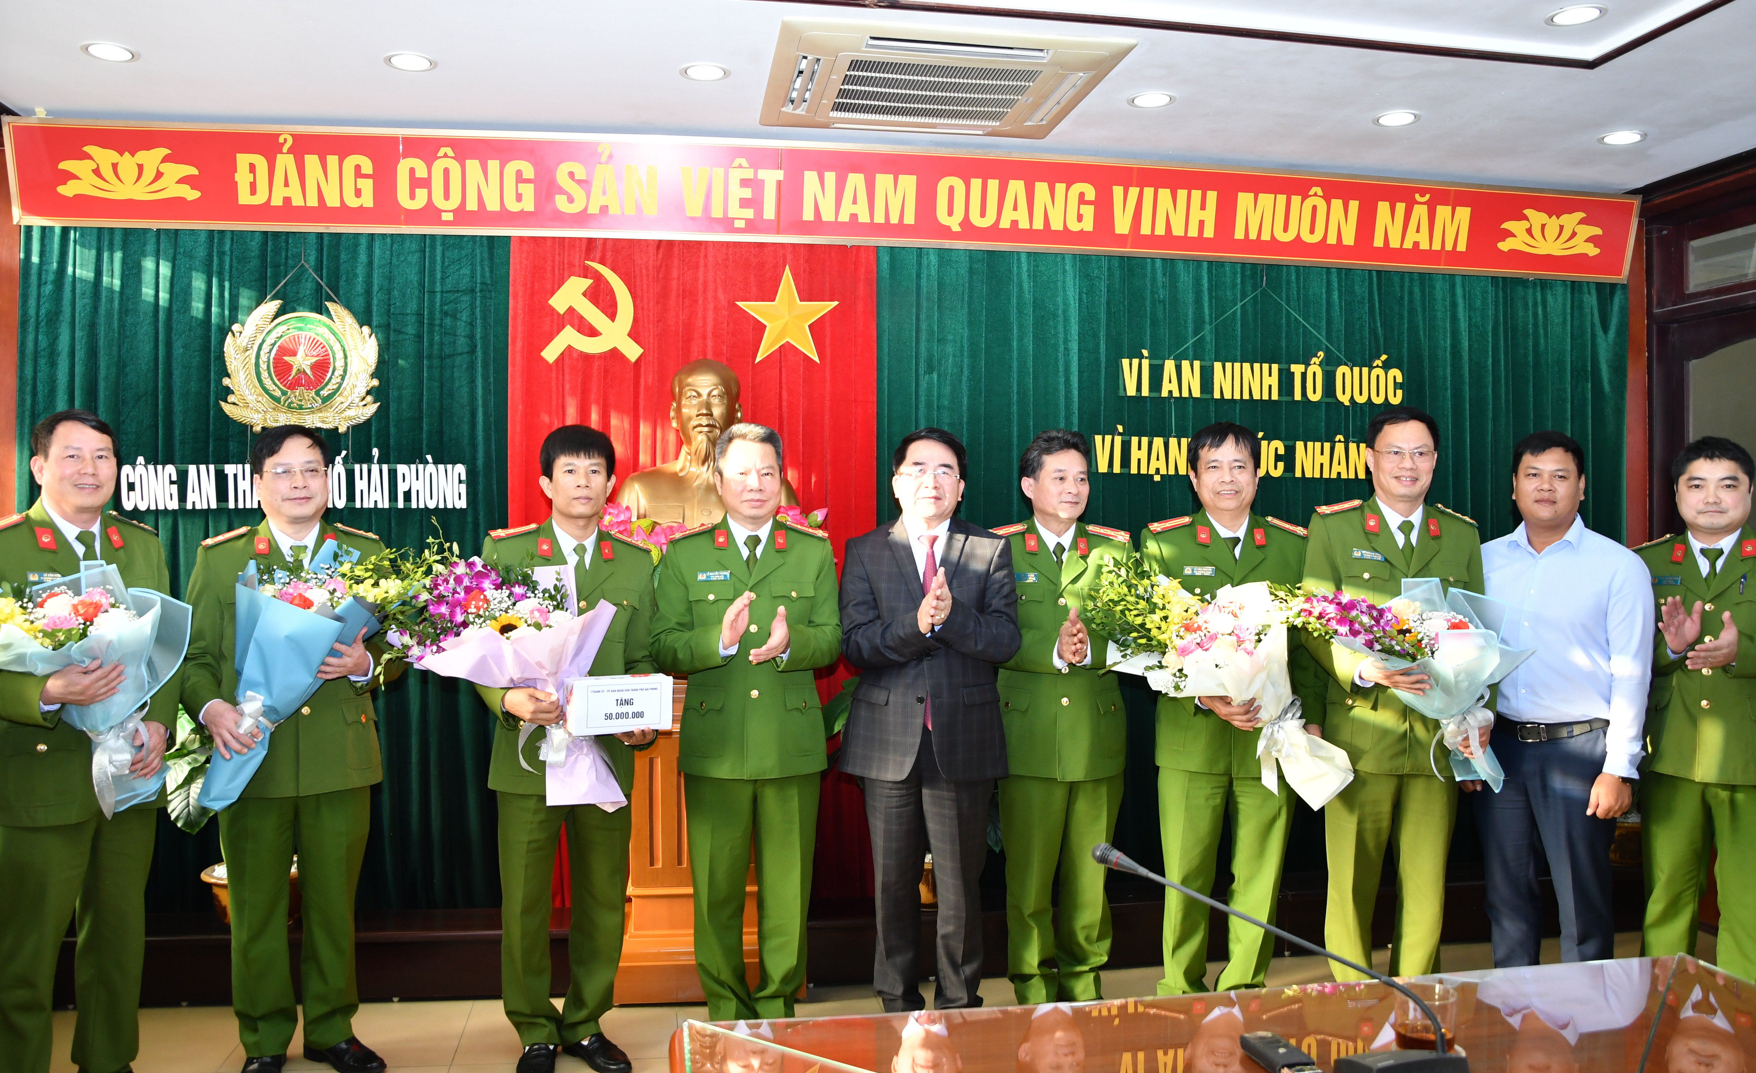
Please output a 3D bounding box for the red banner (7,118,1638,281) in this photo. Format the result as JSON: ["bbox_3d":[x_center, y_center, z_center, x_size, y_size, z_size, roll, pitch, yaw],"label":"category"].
[{"bbox_3d":[0.060,-1.065,4.220,5.230,0.315,0.060,0,14,-8],"label":"red banner"}]

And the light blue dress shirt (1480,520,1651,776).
[{"bbox_3d":[2.050,0.330,3.950,0.560,0.810,0.310,1,1,29],"label":"light blue dress shirt"}]

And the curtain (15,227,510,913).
[{"bbox_3d":[-1.875,0.060,4.055,1.450,2.230,0.150,0,1,-8],"label":"curtain"}]

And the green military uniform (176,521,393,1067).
[{"bbox_3d":[-1.521,0.675,3.420,0.520,1.410,0.380,0,0,-25],"label":"green military uniform"}]

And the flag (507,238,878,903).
[{"bbox_3d":[-0.580,0.067,4.225,1.180,2.240,0.130,0,1,-8],"label":"flag"}]

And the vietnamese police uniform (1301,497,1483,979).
[{"bbox_3d":[1.455,0.625,3.760,0.540,1.460,0.360,0,1,2],"label":"vietnamese police uniform"}]

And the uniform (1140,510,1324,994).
[{"bbox_3d":[1.000,0.657,3.700,0.500,1.445,0.370,0,0,-1],"label":"uniform"}]

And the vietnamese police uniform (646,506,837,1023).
[{"bbox_3d":[-0.357,0.665,3.550,0.520,1.430,0.380,0,0,-7],"label":"vietnamese police uniform"}]

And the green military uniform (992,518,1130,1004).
[{"bbox_3d":[0.505,0.669,3.690,0.460,1.420,0.370,0,0,0],"label":"green military uniform"}]

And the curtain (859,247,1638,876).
[{"bbox_3d":[1.340,0.070,4.515,2.710,2.230,0.150,0,1,-8],"label":"curtain"}]

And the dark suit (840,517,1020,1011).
[{"bbox_3d":[0.138,0.670,3.620,0.510,1.420,0.370,0,0,-1],"label":"dark suit"}]

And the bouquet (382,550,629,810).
[{"bbox_3d":[-0.905,0.365,3.200,0.540,0.600,0.360,-11,6,-12],"label":"bouquet"}]

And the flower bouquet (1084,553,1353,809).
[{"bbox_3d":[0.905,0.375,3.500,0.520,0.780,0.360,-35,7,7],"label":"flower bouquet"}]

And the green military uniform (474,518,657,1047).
[{"bbox_3d":[-0.819,0.672,3.450,0.470,1.405,0.380,0,0,-22],"label":"green military uniform"}]

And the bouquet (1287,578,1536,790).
[{"bbox_3d":[1.408,0.400,3.480,0.590,0.520,0.360,-12,6,0],"label":"bouquet"}]

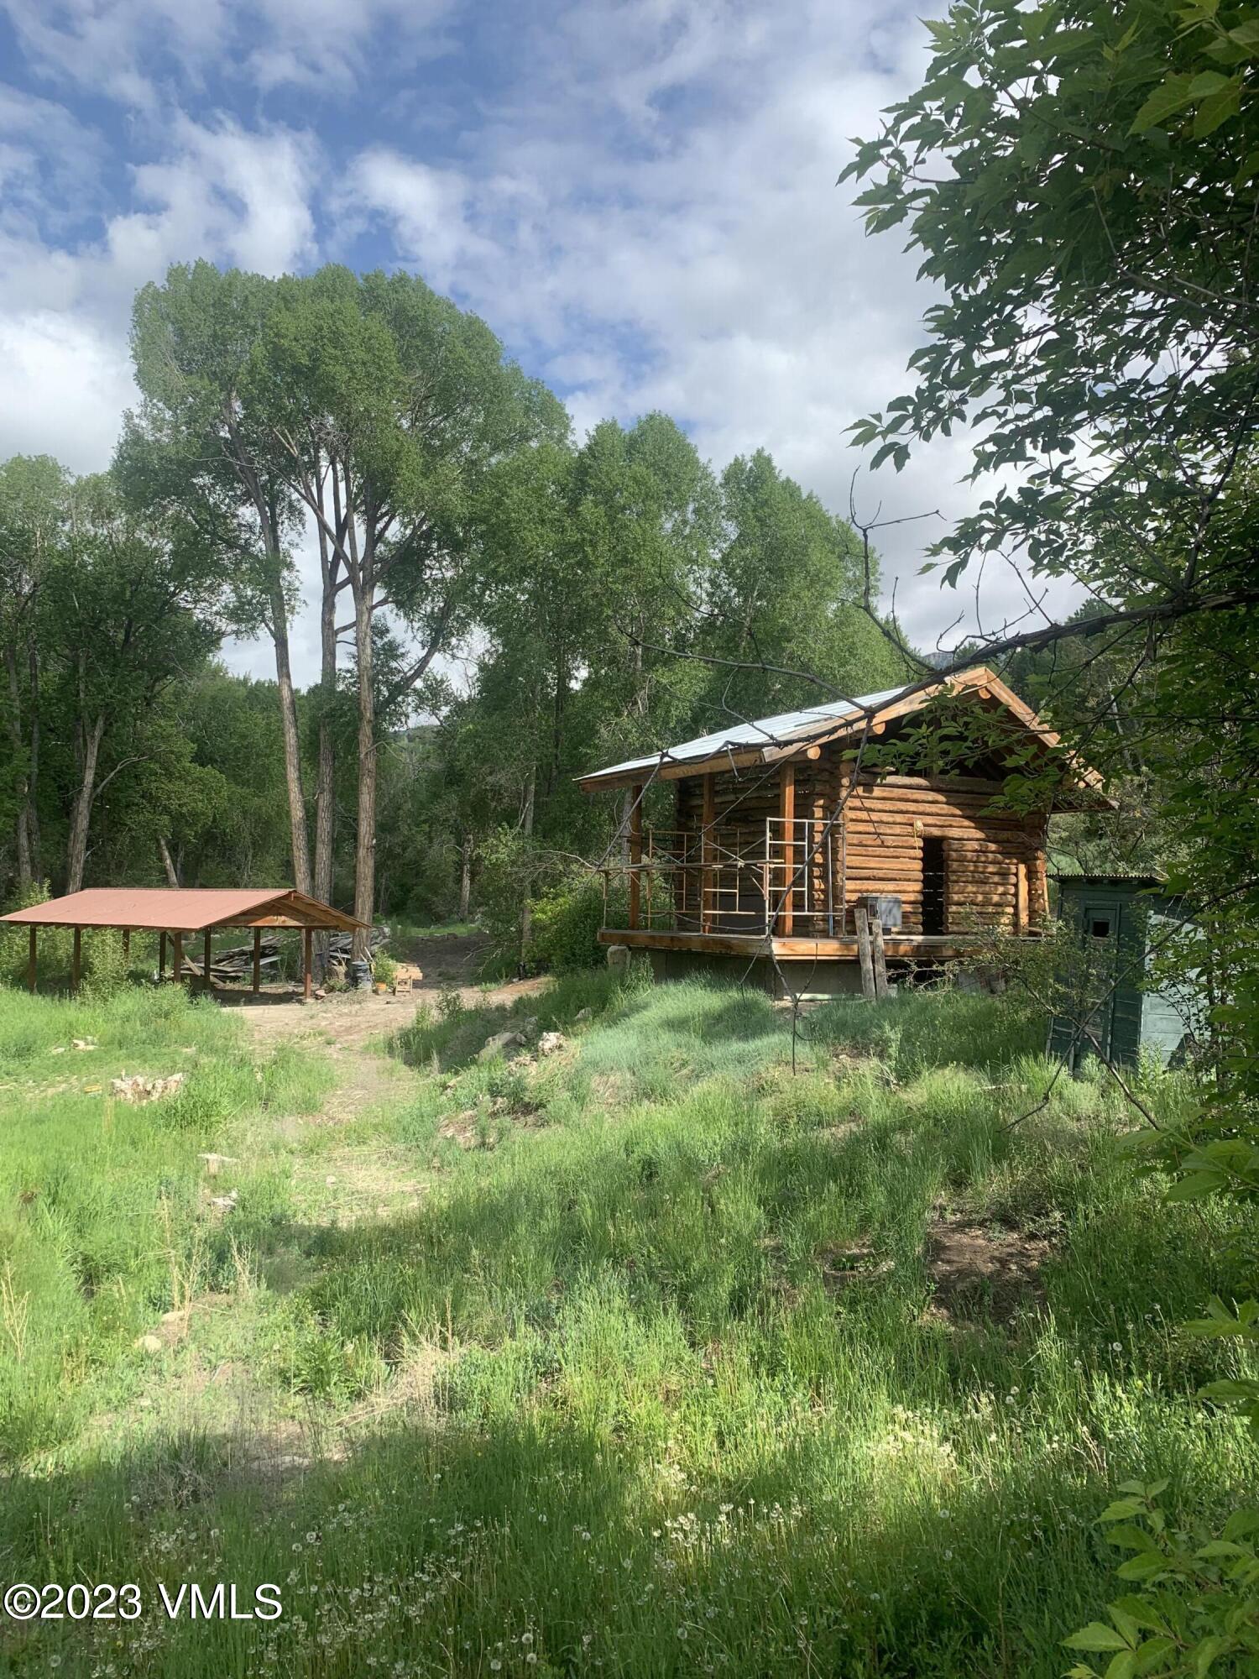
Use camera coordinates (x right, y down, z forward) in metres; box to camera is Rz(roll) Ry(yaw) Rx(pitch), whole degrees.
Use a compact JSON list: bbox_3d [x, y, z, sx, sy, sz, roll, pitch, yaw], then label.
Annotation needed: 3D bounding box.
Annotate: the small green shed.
[{"bbox_3d":[5.828,1.570,14.946,1.250,2.300,1.320,2,-3,-32],"label":"small green shed"}]

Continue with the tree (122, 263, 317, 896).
[{"bbox_3d":[-14.288,-7.843,45.411,7.200,25.830,7.600,1,-3,0],"label":"tree"}]

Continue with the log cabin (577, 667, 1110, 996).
[{"bbox_3d":[4.181,-0.130,26.121,8.100,6.000,7.000,2,-3,-29],"label":"log cabin"}]

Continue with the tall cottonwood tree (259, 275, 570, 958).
[{"bbox_3d":[-7.564,-7.612,44.903,10.400,25.260,10.000,1,-3,0],"label":"tall cottonwood tree"}]

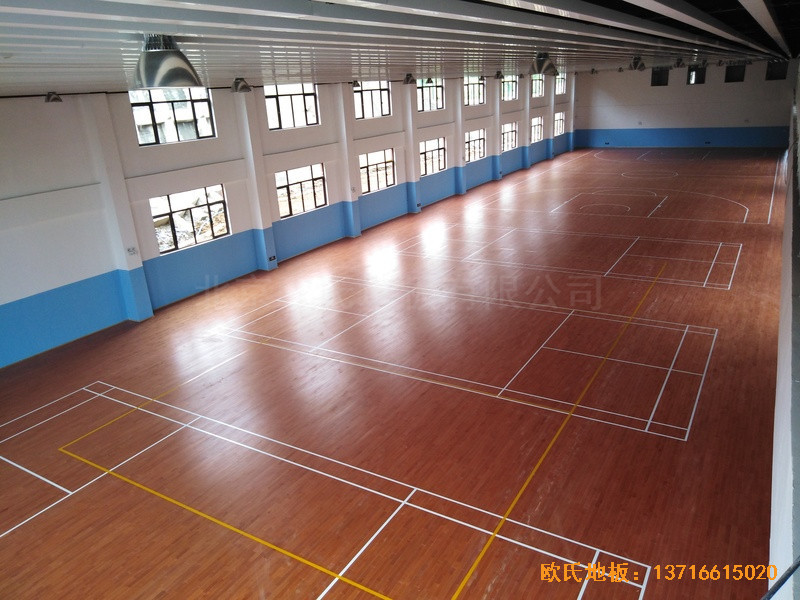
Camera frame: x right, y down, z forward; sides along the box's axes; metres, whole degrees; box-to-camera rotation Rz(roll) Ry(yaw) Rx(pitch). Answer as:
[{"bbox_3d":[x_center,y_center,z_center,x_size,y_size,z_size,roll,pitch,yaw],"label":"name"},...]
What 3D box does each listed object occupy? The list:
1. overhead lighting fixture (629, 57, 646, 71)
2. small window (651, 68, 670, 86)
[{"bbox_3d":[5.202,-5.192,12.673,0.360,0.310,0.360,9,23,31],"label":"overhead lighting fixture"},{"bbox_3d":[23.572,-20.187,52.283,1.450,1.600,0.150,9,23,31],"label":"small window"}]

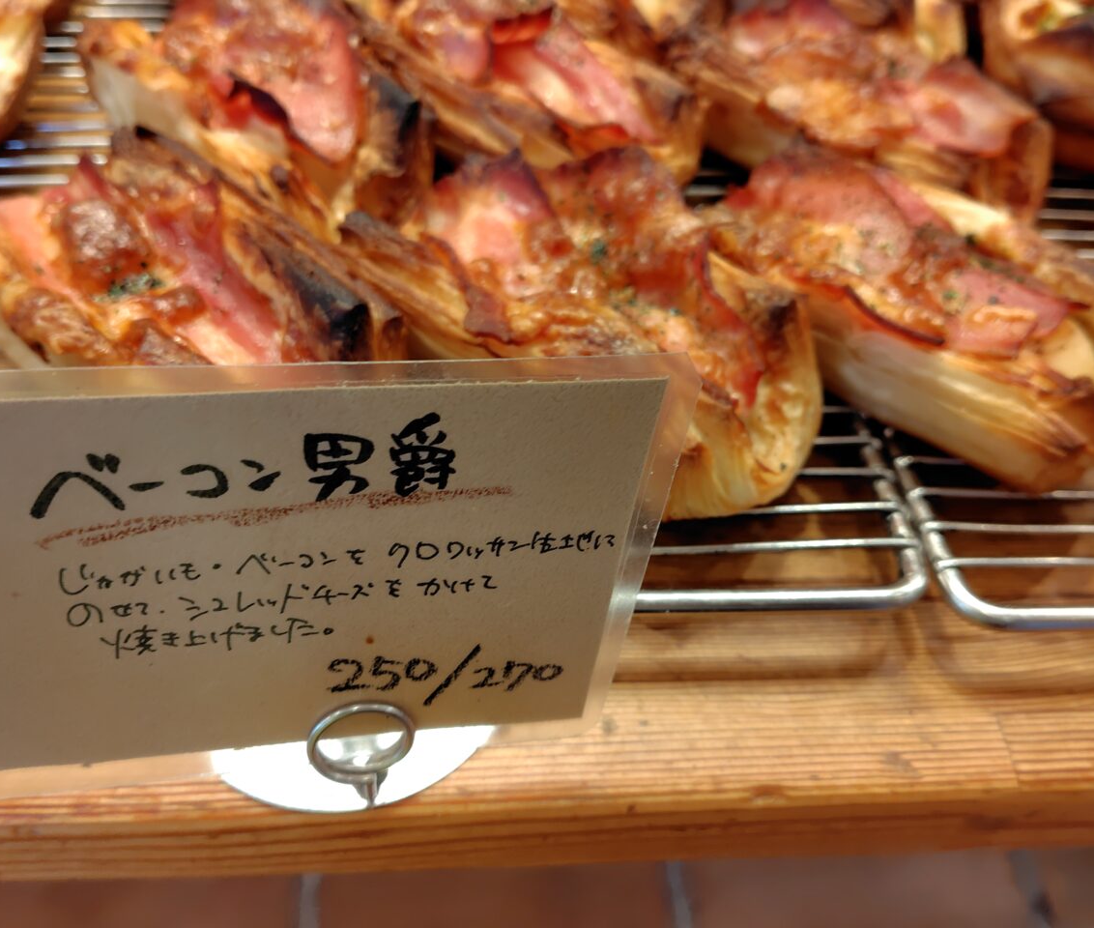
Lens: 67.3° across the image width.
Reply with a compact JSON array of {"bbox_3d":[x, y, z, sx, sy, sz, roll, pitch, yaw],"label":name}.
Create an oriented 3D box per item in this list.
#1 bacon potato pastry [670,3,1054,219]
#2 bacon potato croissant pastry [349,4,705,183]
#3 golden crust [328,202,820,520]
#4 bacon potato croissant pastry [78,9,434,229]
[{"bbox_3d":[0.116,-0.136,0.309,0.142,0.040,0.068,29,59,15],"label":"bacon potato pastry"},{"bbox_3d":[-0.009,-0.146,0.309,0.142,0.040,0.064,33,60,18],"label":"bacon potato croissant pastry"},{"bbox_3d":[0.014,-0.039,0.235,0.135,0.046,0.078,37,62,20],"label":"golden crust"},{"bbox_3d":[-0.100,-0.124,0.286,0.135,0.044,0.072,29,59,16],"label":"bacon potato croissant pastry"}]

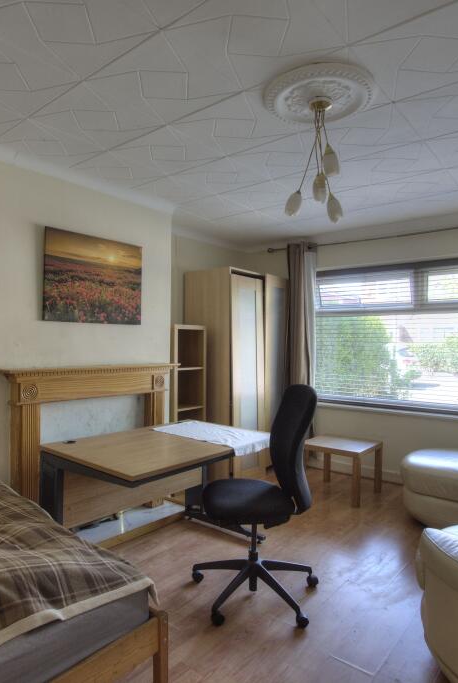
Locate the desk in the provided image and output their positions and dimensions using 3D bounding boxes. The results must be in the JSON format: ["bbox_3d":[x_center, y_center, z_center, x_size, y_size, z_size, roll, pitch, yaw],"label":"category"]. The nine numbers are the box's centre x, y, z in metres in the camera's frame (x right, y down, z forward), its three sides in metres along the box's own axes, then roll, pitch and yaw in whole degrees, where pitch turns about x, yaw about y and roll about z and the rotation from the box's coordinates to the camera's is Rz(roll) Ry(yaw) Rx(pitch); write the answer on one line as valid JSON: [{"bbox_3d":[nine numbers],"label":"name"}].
[{"bbox_3d":[-0.369,0.950,2.531,0.780,0.720,1.150,1,0,41],"label":"desk"}]

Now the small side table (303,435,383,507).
[{"bbox_3d":[0.990,1.110,3.761,0.510,0.438,0.490,1,0,38],"label":"small side table"}]

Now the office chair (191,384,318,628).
[{"bbox_3d":[0.157,0.769,2.254,0.670,1.105,0.660,1,0,-12],"label":"office chair"}]

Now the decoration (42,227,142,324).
[{"bbox_3d":[-0.936,-0.429,3.021,0.030,0.602,0.770,1,0,41],"label":"decoration"}]

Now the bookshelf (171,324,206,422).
[{"bbox_3d":[-0.493,0.571,4.183,0.285,1.457,0.405,1,0,41],"label":"bookshelf"}]

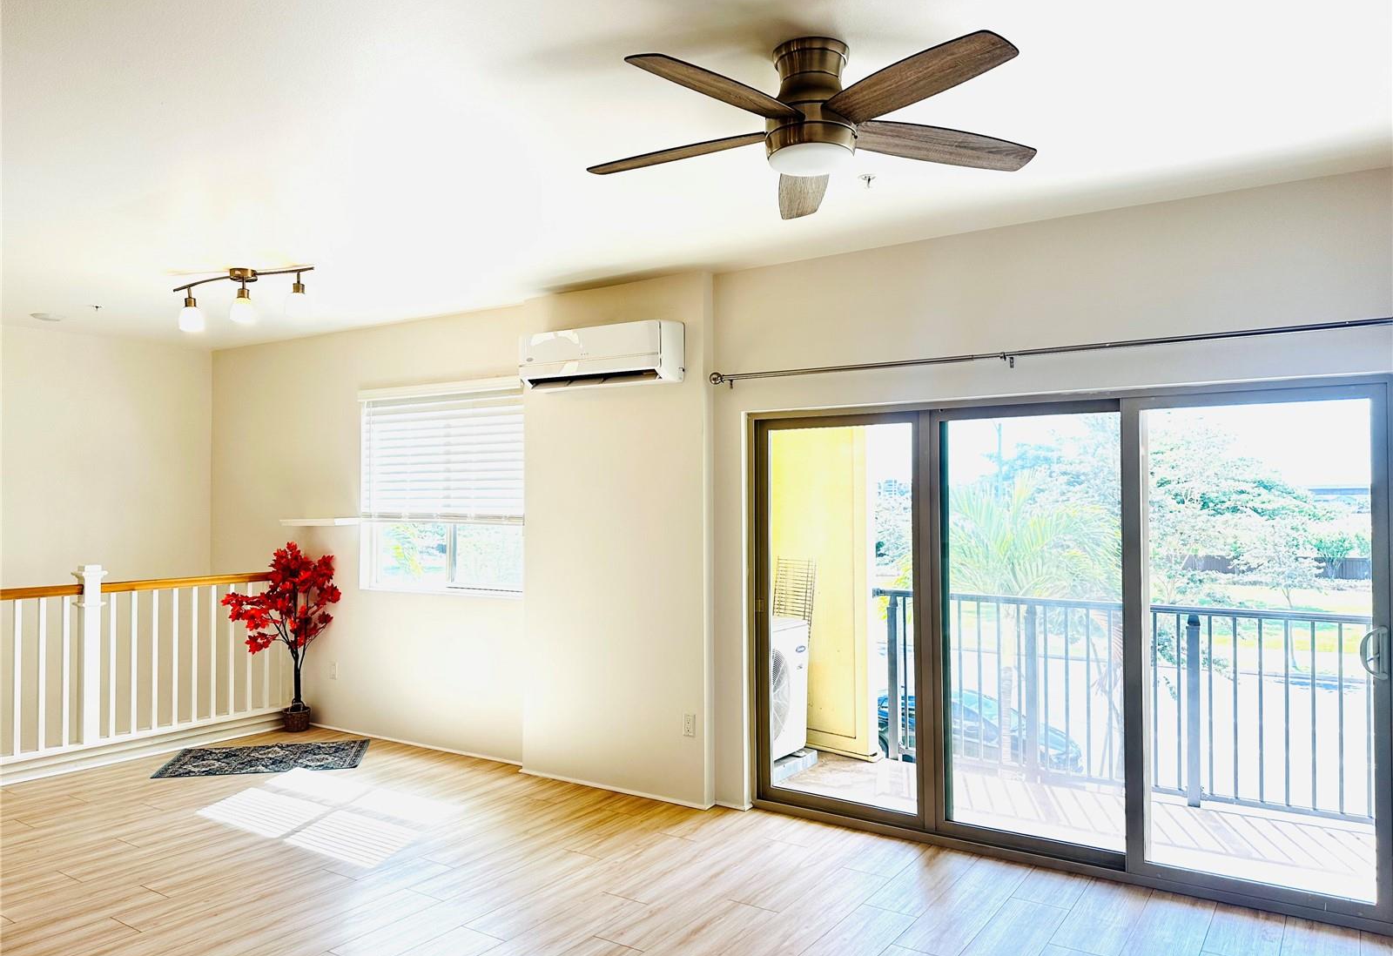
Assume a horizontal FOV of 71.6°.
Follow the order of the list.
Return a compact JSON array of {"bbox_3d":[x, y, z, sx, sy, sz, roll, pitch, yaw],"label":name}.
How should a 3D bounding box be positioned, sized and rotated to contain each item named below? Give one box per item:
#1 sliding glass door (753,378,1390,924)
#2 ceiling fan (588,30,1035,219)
[{"bbox_3d":[1.446,0.665,4.314,2.735,2.045,0.130,-1,-1,33],"label":"sliding glass door"},{"bbox_3d":[0.298,-0.963,2.546,1.290,0.315,1.290,-1,-1,33],"label":"ceiling fan"}]

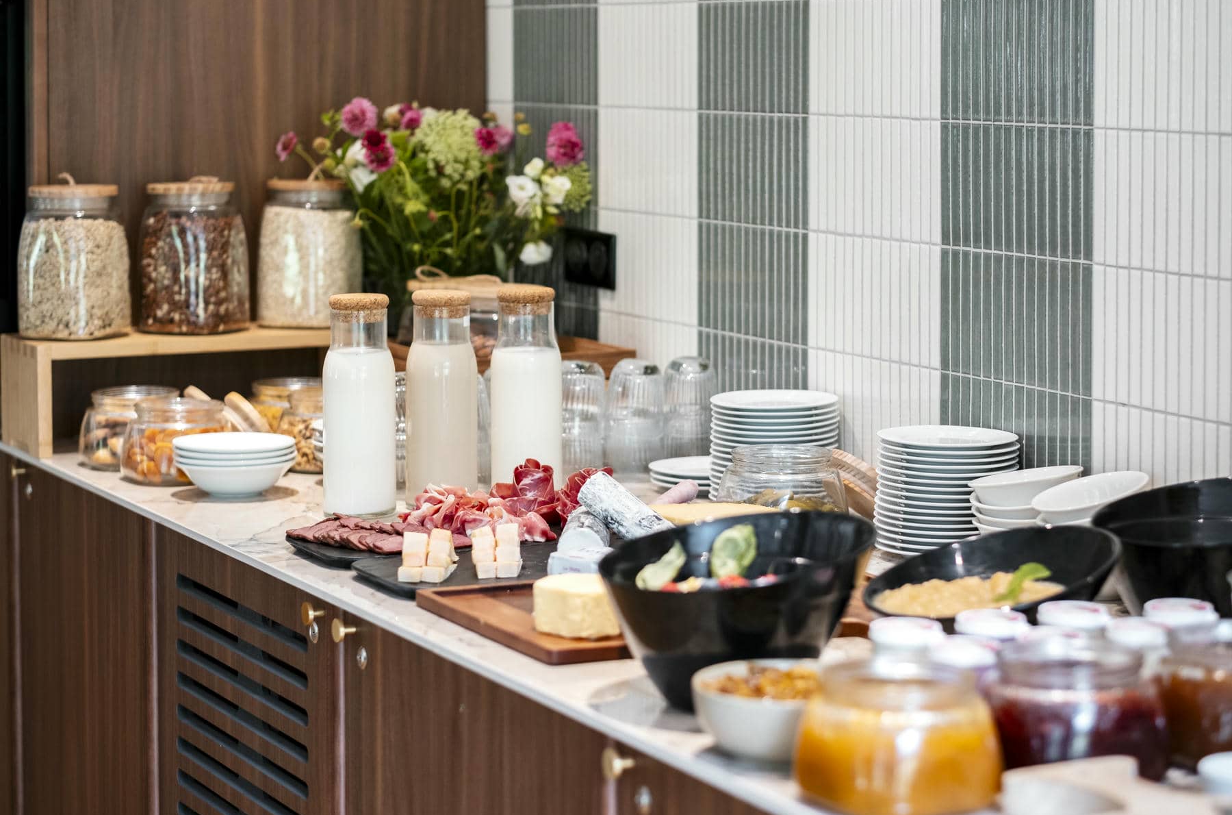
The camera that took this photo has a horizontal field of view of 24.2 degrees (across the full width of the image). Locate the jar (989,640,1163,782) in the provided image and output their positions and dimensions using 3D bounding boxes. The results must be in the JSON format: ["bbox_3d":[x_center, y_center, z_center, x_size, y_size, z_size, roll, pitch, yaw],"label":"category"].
[{"bbox_3d":[0.363,0.238,2.290,0.155,0.095,0.155,0,7,0],"label":"jar"}]

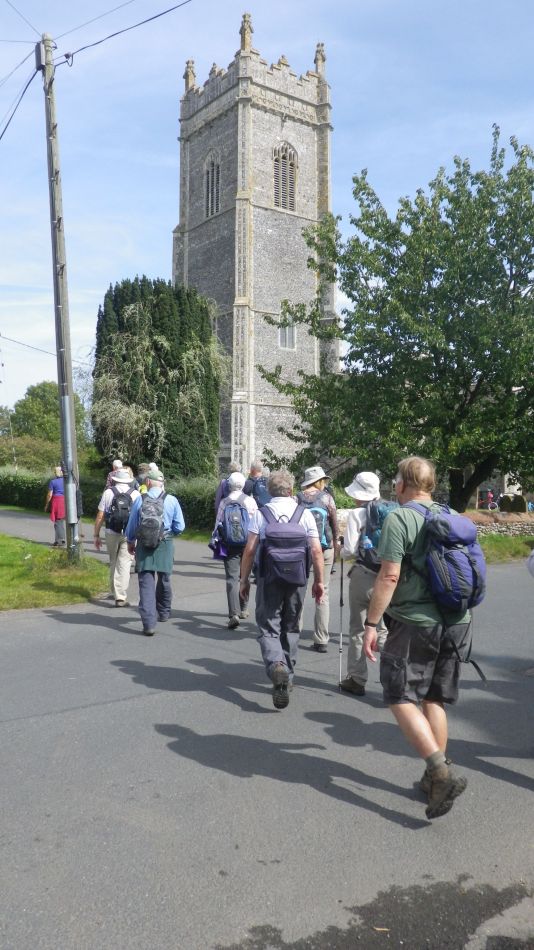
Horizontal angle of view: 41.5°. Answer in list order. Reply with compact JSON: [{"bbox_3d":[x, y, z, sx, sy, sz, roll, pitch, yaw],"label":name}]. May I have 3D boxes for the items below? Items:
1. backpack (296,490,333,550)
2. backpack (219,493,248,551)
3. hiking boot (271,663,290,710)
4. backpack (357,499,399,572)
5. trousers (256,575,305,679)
[{"bbox_3d":[0.436,0.404,6.400,0.320,0.550,0.250,0,0,3],"label":"backpack"},{"bbox_3d":[-0.342,0.524,7.780,0.300,0.540,0.230,0,0,-2],"label":"backpack"},{"bbox_3d":[0.100,1.460,4.920,0.115,0.290,0.145,0,18,0],"label":"hiking boot"},{"bbox_3d":[0.870,0.445,5.180,0.330,0.530,0.280,-1,1,-34],"label":"backpack"},{"bbox_3d":[0.095,1.067,5.170,0.380,0.880,0.480,0,0,1],"label":"trousers"}]

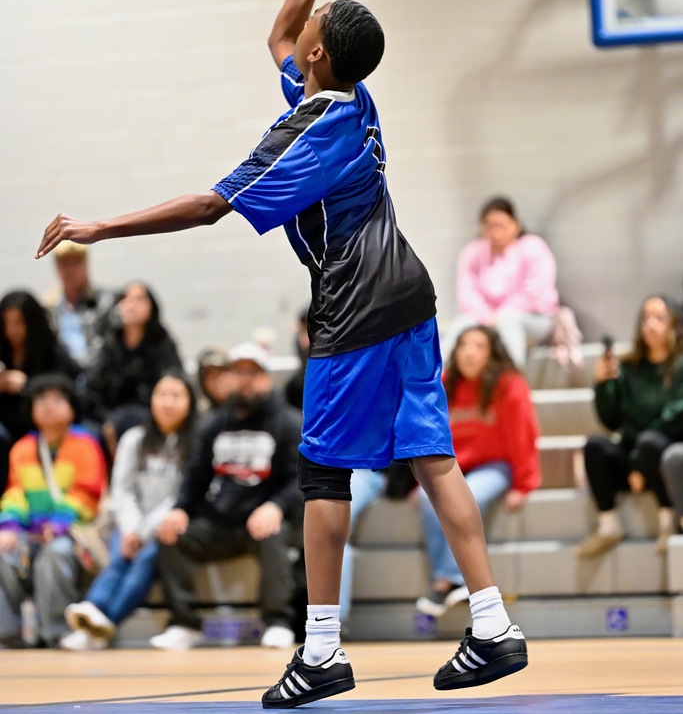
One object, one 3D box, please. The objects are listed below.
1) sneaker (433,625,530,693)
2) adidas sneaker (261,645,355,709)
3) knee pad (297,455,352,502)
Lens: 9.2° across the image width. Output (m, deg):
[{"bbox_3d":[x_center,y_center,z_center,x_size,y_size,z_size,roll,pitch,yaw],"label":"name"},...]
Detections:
[{"bbox_3d":[0.343,0.734,10.450,0.277,0.122,0.104,-22,-14,35],"label":"sneaker"},{"bbox_3d":[-0.078,0.775,10.380,0.277,0.122,0.104,-19,-12,32],"label":"adidas sneaker"},{"bbox_3d":[-0.039,0.274,10.380,0.130,0.160,0.120,-2,-3,0],"label":"knee pad"}]

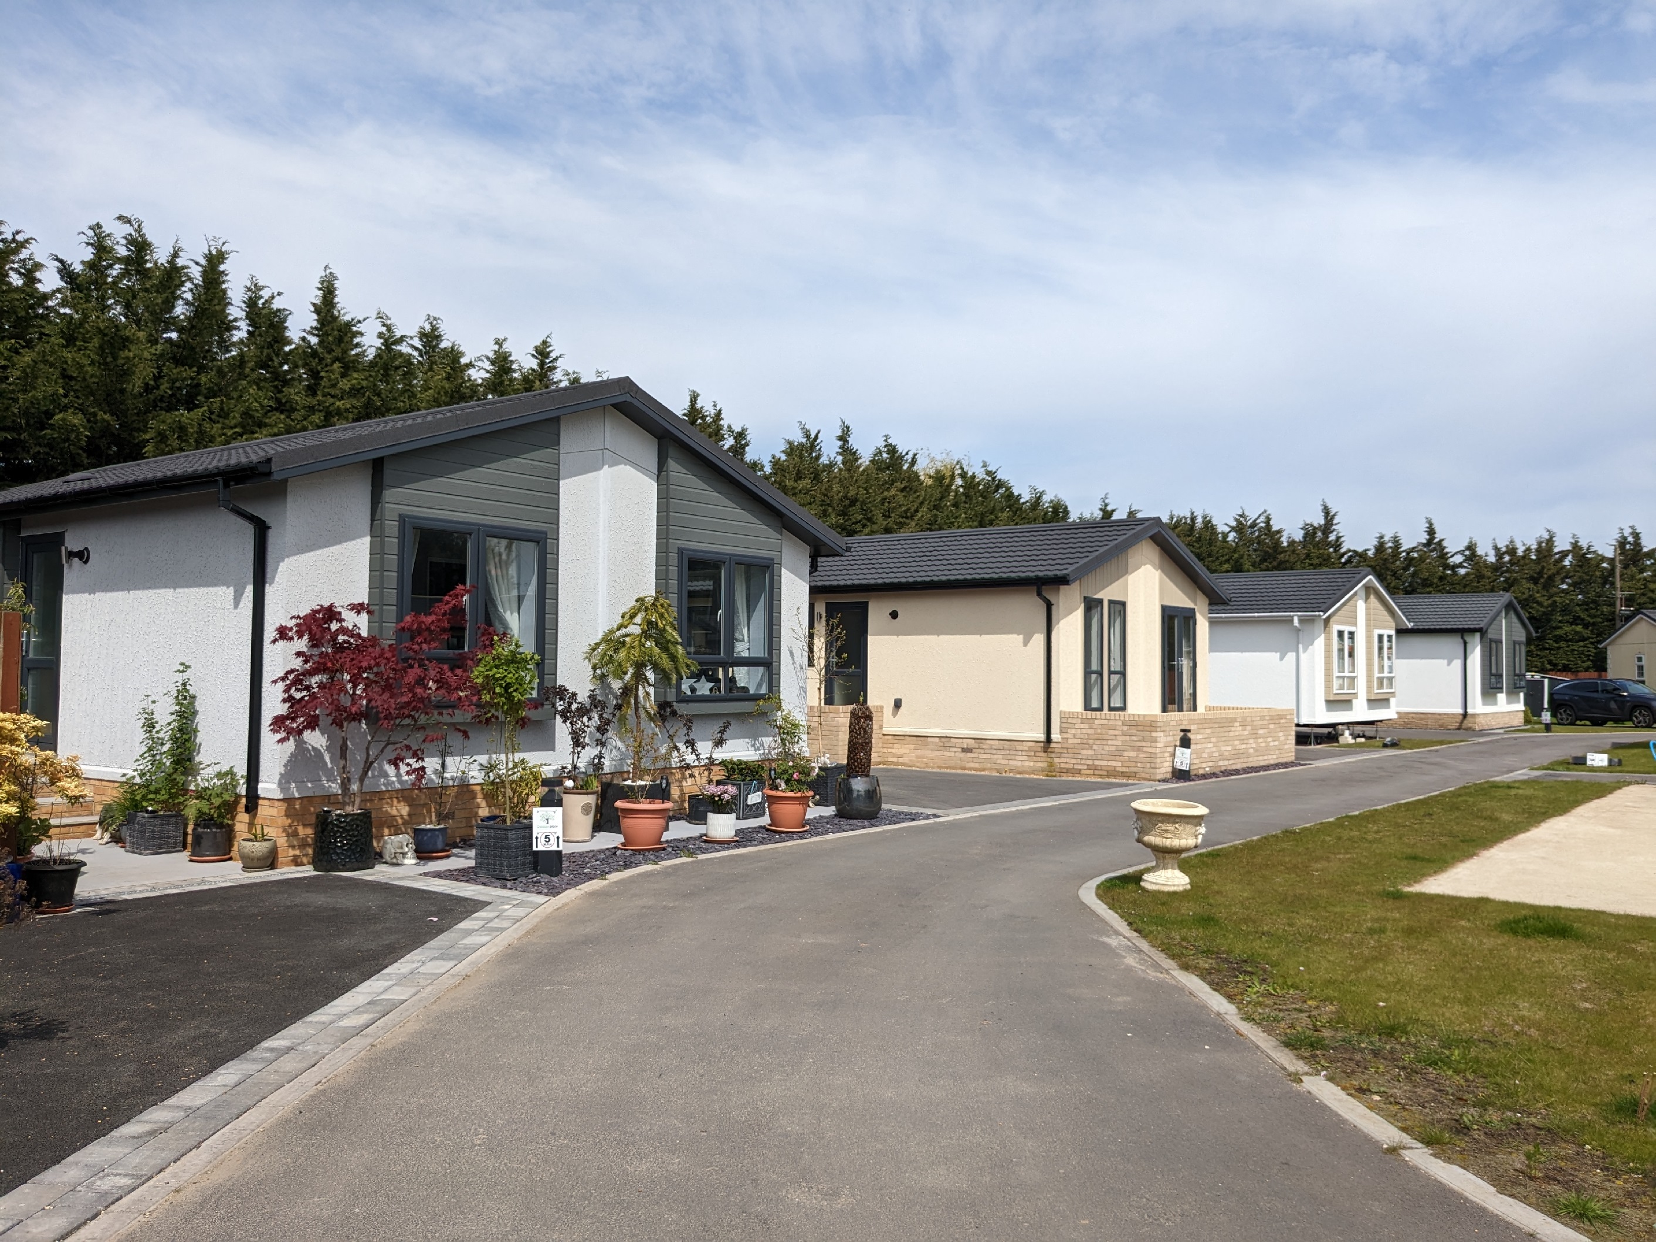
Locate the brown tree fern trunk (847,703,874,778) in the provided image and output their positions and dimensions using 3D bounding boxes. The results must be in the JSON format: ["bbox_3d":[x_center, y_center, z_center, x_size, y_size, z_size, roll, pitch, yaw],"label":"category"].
[{"bbox_3d":[0.334,1.250,13.350,0.255,0.790,0.255,2,-2,0],"label":"brown tree fern trunk"}]

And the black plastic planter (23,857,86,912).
[{"bbox_3d":[-4.680,1.612,7.818,0.334,0.285,0.334,2,-3,-31],"label":"black plastic planter"}]

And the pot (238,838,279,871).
[{"bbox_3d":[-4.195,1.722,9.500,0.254,0.229,0.254,2,-2,-24],"label":"pot"}]

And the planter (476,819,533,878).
[{"bbox_3d":[-2.333,1.662,9.383,0.303,0.375,0.303,0,-2,25],"label":"planter"}]

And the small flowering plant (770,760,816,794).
[{"bbox_3d":[-0.322,1.490,12.346,0.460,0.330,0.420,1,-2,-1],"label":"small flowering plant"}]

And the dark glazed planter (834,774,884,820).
[{"bbox_3d":[0.326,1.849,13.532,0.496,0.423,0.496,1,-2,1],"label":"dark glazed planter"}]

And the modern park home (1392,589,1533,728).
[{"bbox_3d":[16.575,1.346,43.949,12.100,4.180,6.700,-1,-3,40],"label":"modern park home"}]

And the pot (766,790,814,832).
[{"bbox_3d":[-0.373,1.814,12.353,0.487,0.366,0.487,1,-2,-2],"label":"pot"}]

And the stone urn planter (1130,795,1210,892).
[{"bbox_3d":[2.384,1.574,9.034,0.535,0.590,0.535,4,-3,15],"label":"stone urn planter"}]

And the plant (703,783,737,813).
[{"bbox_3d":[-0.952,1.571,11.447,0.315,0.260,0.310,1,-2,-5],"label":"plant"}]

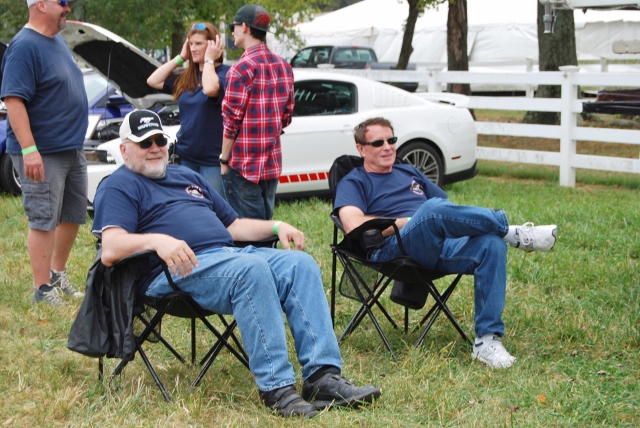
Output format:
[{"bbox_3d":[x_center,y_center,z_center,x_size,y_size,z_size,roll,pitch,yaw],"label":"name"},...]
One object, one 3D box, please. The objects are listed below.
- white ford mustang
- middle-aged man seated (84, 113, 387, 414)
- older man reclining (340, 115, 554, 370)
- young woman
[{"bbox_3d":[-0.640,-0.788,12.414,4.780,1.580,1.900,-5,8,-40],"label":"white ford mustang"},{"bbox_3d":[-0.370,0.169,5.296,1.050,1.170,0.800,6,9,45],"label":"middle-aged man seated"},{"bbox_3d":[0.555,0.101,6.098,1.020,1.130,0.620,5,8,40],"label":"older man reclining"},{"bbox_3d":[-0.760,-0.300,7.461,0.500,1.630,0.400,4,7,30],"label":"young woman"}]

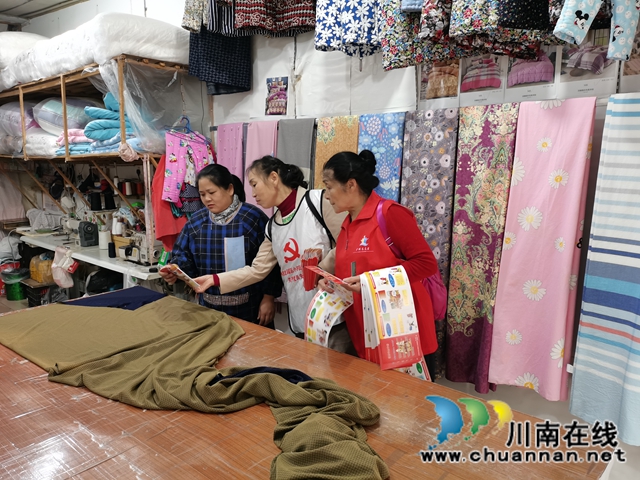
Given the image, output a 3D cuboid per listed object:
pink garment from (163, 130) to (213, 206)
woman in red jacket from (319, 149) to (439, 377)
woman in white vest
[{"bbox_3d":[-0.935,-0.508,3.550,0.360,0.530,0.140,-5,10,-26],"label":"pink garment"},{"bbox_3d":[0.225,0.416,2.071,0.440,1.570,0.500,-6,11,-33],"label":"woman in red jacket"},{"bbox_3d":[-0.200,0.400,2.271,0.600,1.540,0.540,8,12,41],"label":"woman in white vest"}]

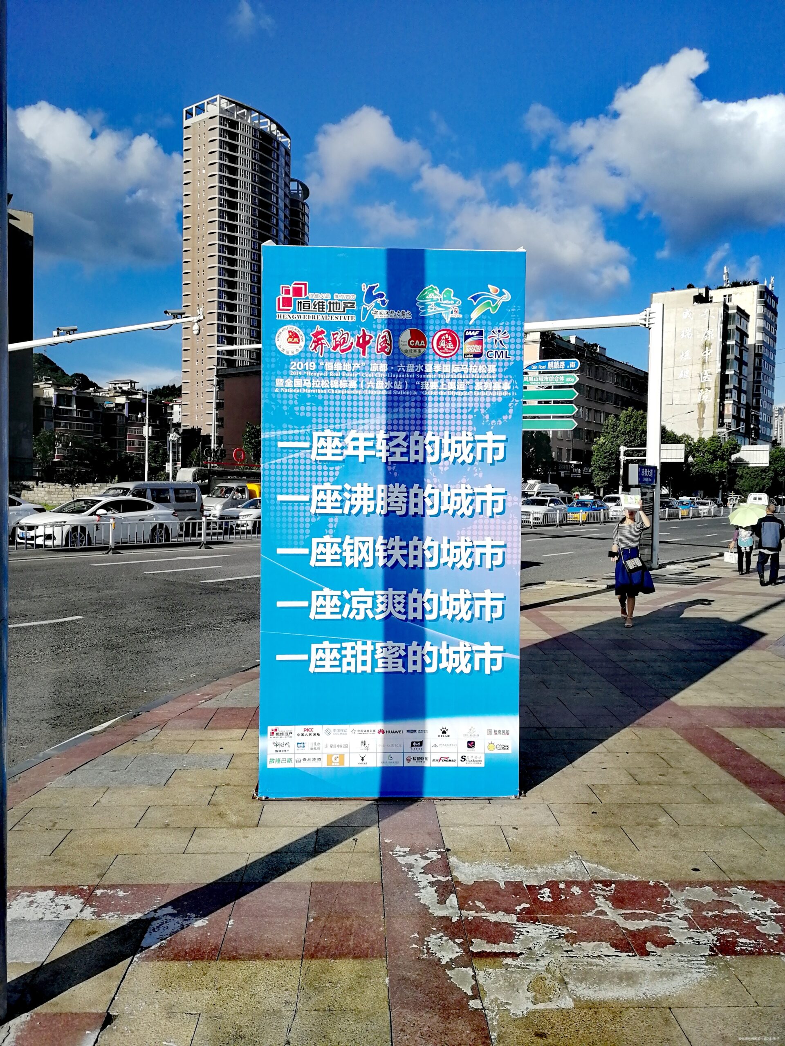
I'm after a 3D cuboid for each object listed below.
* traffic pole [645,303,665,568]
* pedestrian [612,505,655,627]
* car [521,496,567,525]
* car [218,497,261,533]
[{"bbox_3d":[6.398,-2.129,19.833,0.380,6.400,0.380,2,3,36],"label":"traffic pole"},{"bbox_3d":[3.268,0.539,11.097,0.530,1.620,0.420,1,2,16],"label":"pedestrian"},{"bbox_3d":[9.112,-0.773,49.177,1.850,1.570,4.600,2,3,36],"label":"car"},{"bbox_3d":[-4.971,-0.383,34.288,1.820,1.540,4.400,2,3,36],"label":"car"}]

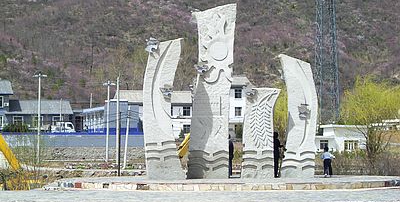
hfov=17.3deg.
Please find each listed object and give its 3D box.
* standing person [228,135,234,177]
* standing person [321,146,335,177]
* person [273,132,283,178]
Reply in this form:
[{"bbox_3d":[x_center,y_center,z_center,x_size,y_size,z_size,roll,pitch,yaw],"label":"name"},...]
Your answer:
[{"bbox_3d":[1.115,2.133,51.000,0.500,1.660,0.340,0,-1,-18],"label":"standing person"},{"bbox_3d":[4.940,2.356,50.800,0.500,1.170,0.320,0,-1,3],"label":"standing person"},{"bbox_3d":[2.933,2.066,50.300,0.550,1.730,0.400,0,-1,20],"label":"person"}]

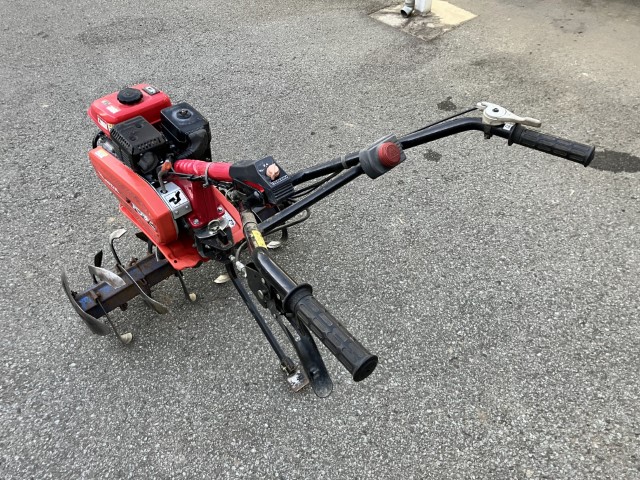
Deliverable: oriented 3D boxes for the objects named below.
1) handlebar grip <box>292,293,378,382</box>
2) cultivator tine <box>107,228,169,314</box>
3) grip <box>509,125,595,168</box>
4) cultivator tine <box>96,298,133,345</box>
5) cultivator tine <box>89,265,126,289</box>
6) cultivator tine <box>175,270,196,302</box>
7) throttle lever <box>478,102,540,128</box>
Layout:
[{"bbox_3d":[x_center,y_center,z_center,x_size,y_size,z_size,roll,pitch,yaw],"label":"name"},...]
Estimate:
[{"bbox_3d":[0.011,0.108,0.611,0.042,0.042,0.130,-28,47,-25],"label":"handlebar grip"},{"bbox_3d":[-0.551,0.106,1.593,0.066,0.120,0.275,-35,93,-29],"label":"cultivator tine"},{"bbox_3d":[0.386,-0.157,0.865,0.131,0.042,0.042,26,51,29],"label":"grip"},{"bbox_3d":[-0.632,0.243,1.608,0.044,0.200,0.065,-35,55,-29],"label":"cultivator tine"},{"bbox_3d":[-0.609,0.120,1.496,0.046,0.110,0.130,-35,55,-29],"label":"cultivator tine"},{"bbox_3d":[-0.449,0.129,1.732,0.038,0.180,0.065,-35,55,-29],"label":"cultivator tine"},{"bbox_3d":[0.332,-0.217,0.906,0.113,0.034,0.047,25,51,23],"label":"throttle lever"}]

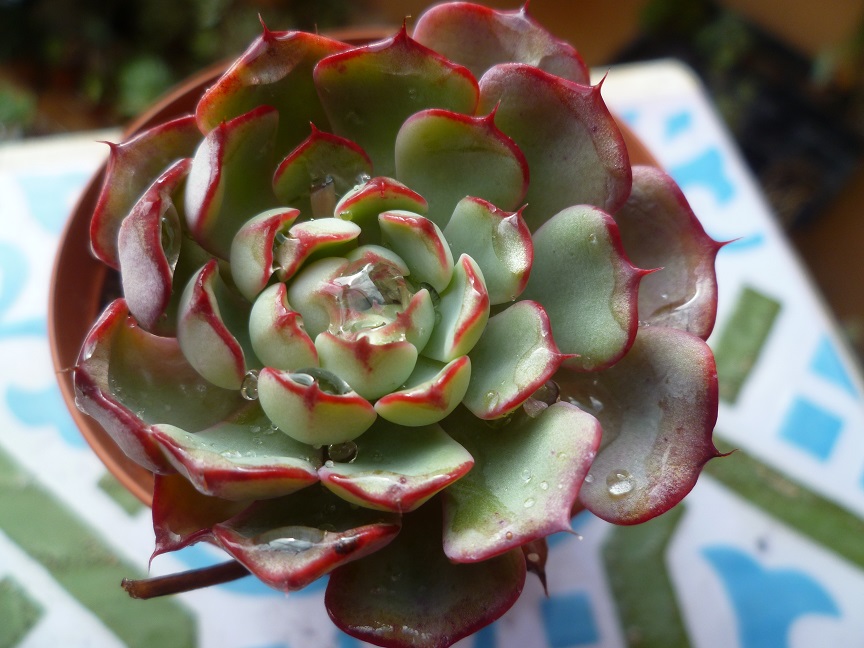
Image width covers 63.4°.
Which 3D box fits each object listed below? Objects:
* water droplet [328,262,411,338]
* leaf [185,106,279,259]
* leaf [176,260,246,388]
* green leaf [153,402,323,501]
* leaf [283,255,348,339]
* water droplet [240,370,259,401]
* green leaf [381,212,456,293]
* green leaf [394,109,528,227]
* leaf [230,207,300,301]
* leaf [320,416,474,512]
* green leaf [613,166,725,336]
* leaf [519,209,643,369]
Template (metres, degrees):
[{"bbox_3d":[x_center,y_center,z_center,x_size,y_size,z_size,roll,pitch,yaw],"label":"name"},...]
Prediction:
[{"bbox_3d":[-0.013,-0.005,0.144,0.017,0.011,0.015,4,61,0],"label":"water droplet"},{"bbox_3d":[-0.050,-0.035,0.175,0.031,0.012,0.034,-36,104,-17],"label":"leaf"},{"bbox_3d":[-0.049,0.000,0.158,0.011,0.020,0.027,-29,59,32],"label":"leaf"},{"bbox_3d":[-0.034,0.022,0.147,0.035,0.011,0.038,19,30,7],"label":"green leaf"},{"bbox_3d":[-0.024,-0.005,0.149,0.009,0.018,0.016,0,60,27],"label":"leaf"},{"bbox_3d":[-0.030,0.010,0.117,0.003,0.004,0.005,-2,63,4],"label":"water droplet"},{"bbox_3d":[-0.003,-0.012,0.119,0.015,0.017,0.007,36,47,20],"label":"green leaf"},{"bbox_3d":[0.002,-0.028,0.158,0.028,0.042,0.010,26,24,10],"label":"green leaf"},{"bbox_3d":[-0.028,-0.012,0.120,0.009,0.017,0.016,17,64,29],"label":"leaf"},{"bbox_3d":[-0.007,0.029,0.146,0.031,0.010,0.023,-6,36,-4],"label":"leaf"},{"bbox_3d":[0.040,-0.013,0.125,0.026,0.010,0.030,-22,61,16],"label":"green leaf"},{"bbox_3d":[0.025,-0.004,0.153,0.042,0.010,0.032,-18,65,24],"label":"leaf"}]

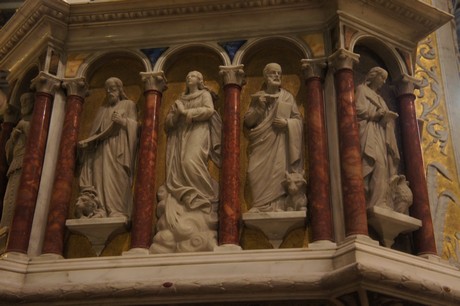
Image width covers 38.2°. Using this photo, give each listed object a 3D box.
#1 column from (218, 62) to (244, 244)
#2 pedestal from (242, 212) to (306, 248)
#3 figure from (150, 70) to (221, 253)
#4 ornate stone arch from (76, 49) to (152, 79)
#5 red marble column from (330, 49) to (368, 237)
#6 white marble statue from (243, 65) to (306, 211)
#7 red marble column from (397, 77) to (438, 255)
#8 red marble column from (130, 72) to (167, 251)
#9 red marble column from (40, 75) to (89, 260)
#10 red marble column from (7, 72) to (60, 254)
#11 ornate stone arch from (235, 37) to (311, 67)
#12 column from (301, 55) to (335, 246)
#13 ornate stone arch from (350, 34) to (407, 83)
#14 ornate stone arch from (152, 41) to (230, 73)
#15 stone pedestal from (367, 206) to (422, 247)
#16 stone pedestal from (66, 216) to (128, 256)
[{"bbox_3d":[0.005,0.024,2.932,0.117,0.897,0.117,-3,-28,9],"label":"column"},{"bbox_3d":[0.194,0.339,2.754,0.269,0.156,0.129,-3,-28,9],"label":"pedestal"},{"bbox_3d":[-0.161,0.030,2.569,0.262,0.782,0.177,-11,-30,21],"label":"figure"},{"bbox_3d":[-0.475,-0.362,2.856,0.323,0.150,0.095,-4,-28,8],"label":"ornate stone arch"},{"bbox_3d":[0.446,-0.040,2.458,0.102,0.772,0.102,1,-28,0],"label":"red marble column"},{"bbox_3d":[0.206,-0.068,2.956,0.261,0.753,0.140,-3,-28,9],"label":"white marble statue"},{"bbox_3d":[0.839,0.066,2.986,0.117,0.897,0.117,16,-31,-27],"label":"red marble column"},{"bbox_3d":[-0.323,0.029,2.612,0.102,0.772,0.102,-4,-28,8],"label":"red marble column"},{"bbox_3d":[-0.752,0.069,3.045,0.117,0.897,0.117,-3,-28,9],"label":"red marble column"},{"bbox_3d":[-0.787,0.040,2.644,0.102,0.772,0.102,22,-34,-35],"label":"red marble column"},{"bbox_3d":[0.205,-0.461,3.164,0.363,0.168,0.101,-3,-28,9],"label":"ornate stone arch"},{"bbox_3d":[0.337,-0.011,2.516,0.102,0.772,0.102,-4,-28,8],"label":"column"},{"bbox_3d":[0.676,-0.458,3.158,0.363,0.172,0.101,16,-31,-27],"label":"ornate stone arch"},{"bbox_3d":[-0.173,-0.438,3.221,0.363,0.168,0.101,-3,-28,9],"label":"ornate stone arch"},{"bbox_3d":[0.565,0.297,2.369,0.231,0.135,0.124,17,-32,-27],"label":"stone pedestal"},{"bbox_3d":[-0.483,0.336,2.472,0.231,0.135,0.124,-4,-28,8],"label":"stone pedestal"}]

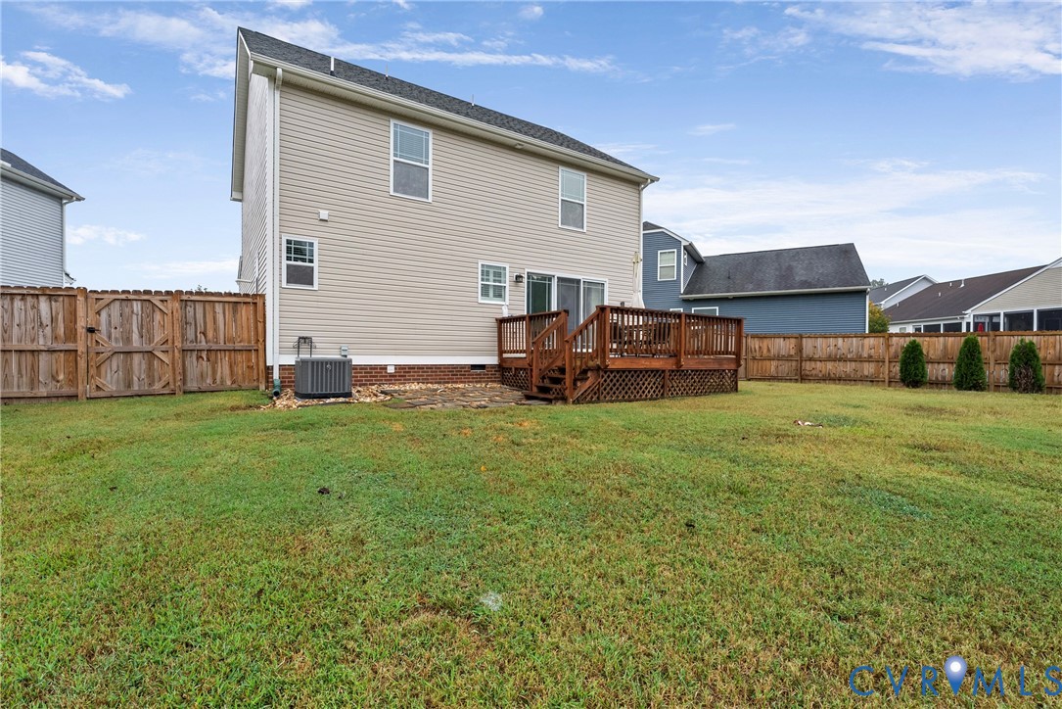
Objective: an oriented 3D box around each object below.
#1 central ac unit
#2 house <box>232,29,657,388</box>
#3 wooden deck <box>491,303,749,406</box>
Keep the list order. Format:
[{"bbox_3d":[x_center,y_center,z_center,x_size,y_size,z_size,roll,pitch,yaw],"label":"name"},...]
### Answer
[{"bbox_3d":[-3.751,0.408,8.495,0.820,0.670,0.770,0,1,-34],"label":"central ac unit"},{"bbox_3d":[-3.321,-3.802,15.080,10.260,8.910,10.000,0,1,-34],"label":"house"},{"bbox_3d":[1.536,-0.017,10.634,5.020,1.650,4.030,0,1,-34],"label":"wooden deck"}]

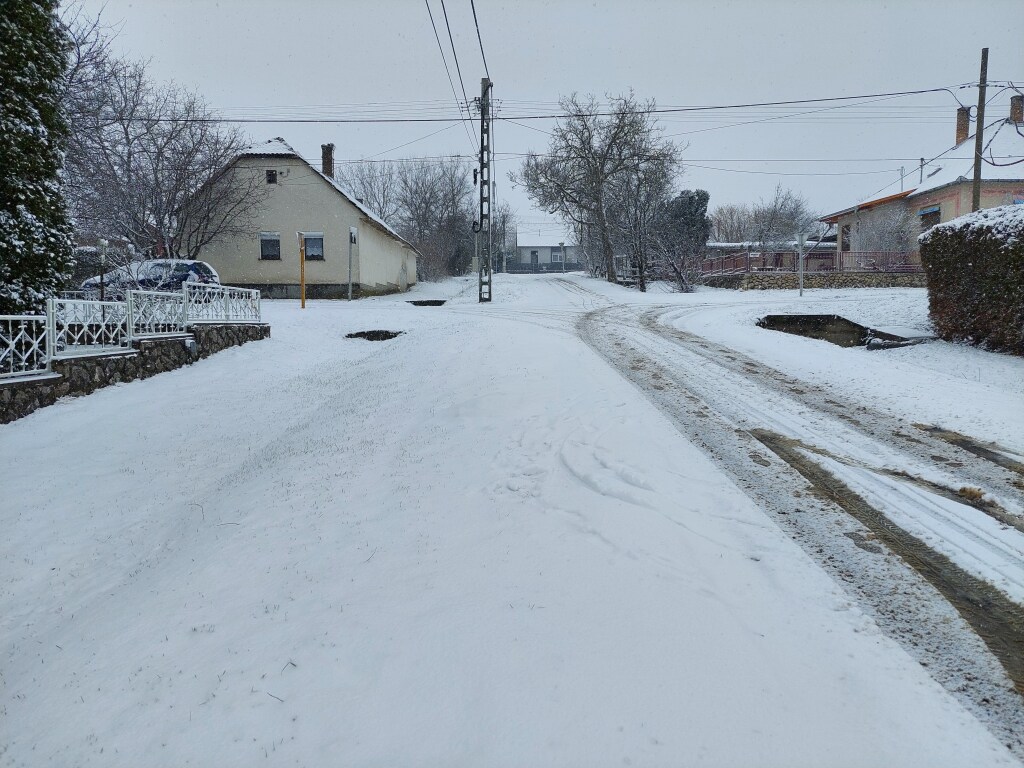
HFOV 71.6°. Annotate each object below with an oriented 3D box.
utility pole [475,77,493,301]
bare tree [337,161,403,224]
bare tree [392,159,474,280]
[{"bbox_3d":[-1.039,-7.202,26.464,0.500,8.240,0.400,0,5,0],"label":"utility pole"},{"bbox_3d":[-10.406,-11.714,51.160,5.200,8.580,5.200,0,5,0],"label":"bare tree"},{"bbox_3d":[-5.466,-11.362,49.183,6.000,8.310,5.500,0,5,0],"label":"bare tree"}]

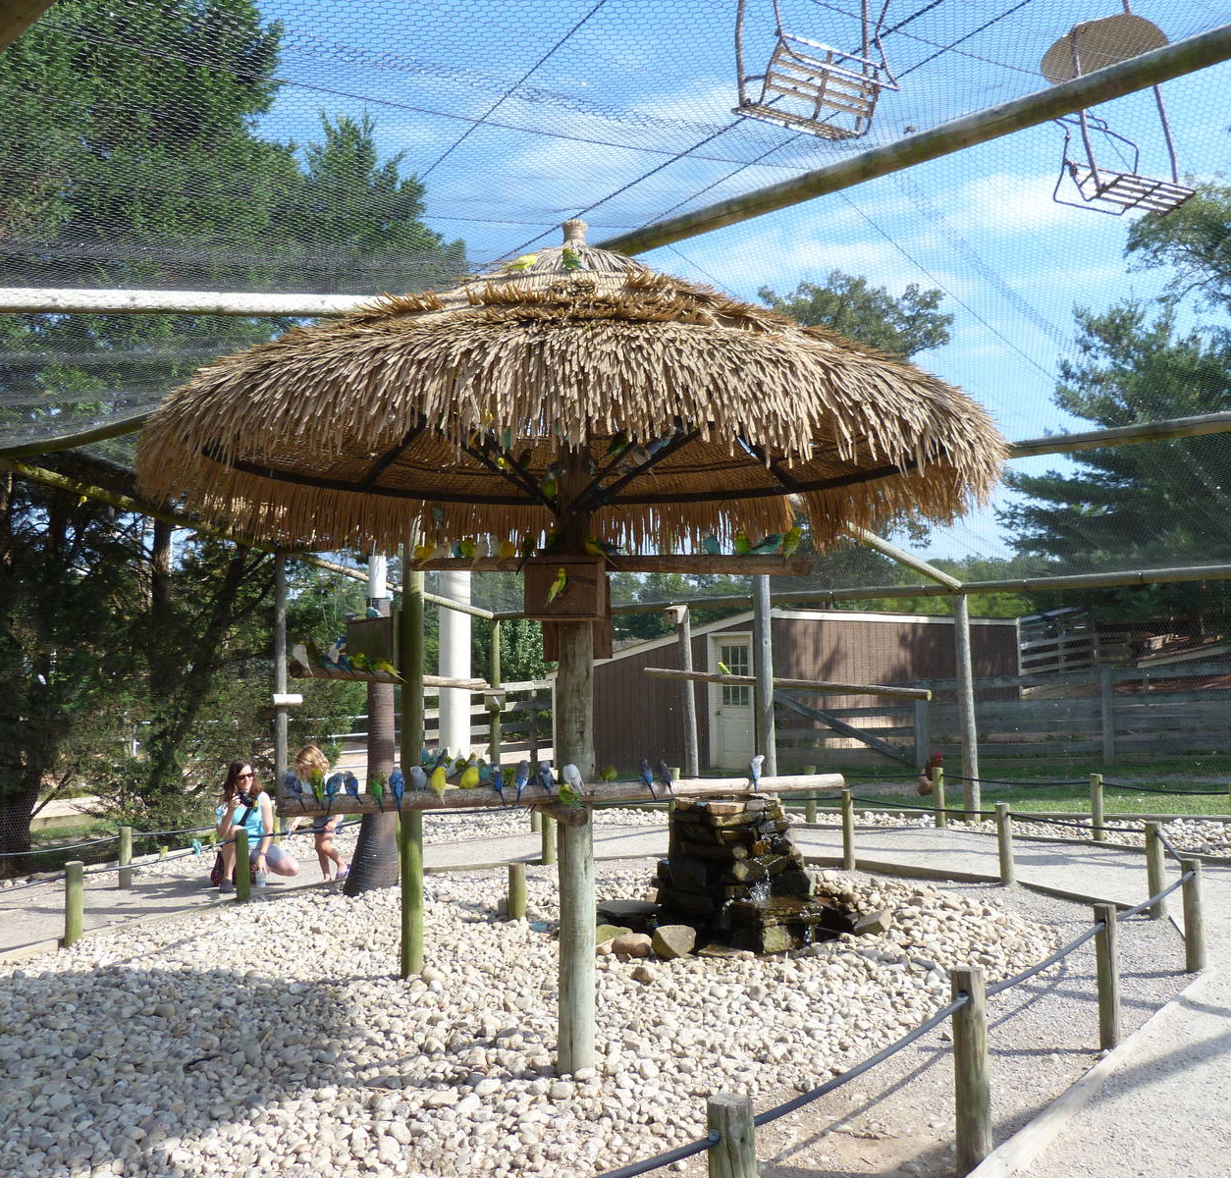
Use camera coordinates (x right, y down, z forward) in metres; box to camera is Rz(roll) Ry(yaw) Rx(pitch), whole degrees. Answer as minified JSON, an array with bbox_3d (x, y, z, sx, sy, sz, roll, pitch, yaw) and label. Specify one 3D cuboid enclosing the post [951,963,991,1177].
[{"bbox_3d":[1.136,1.528,3.619,0.108,0.600,0.108,-2,-5,16],"label":"post"}]

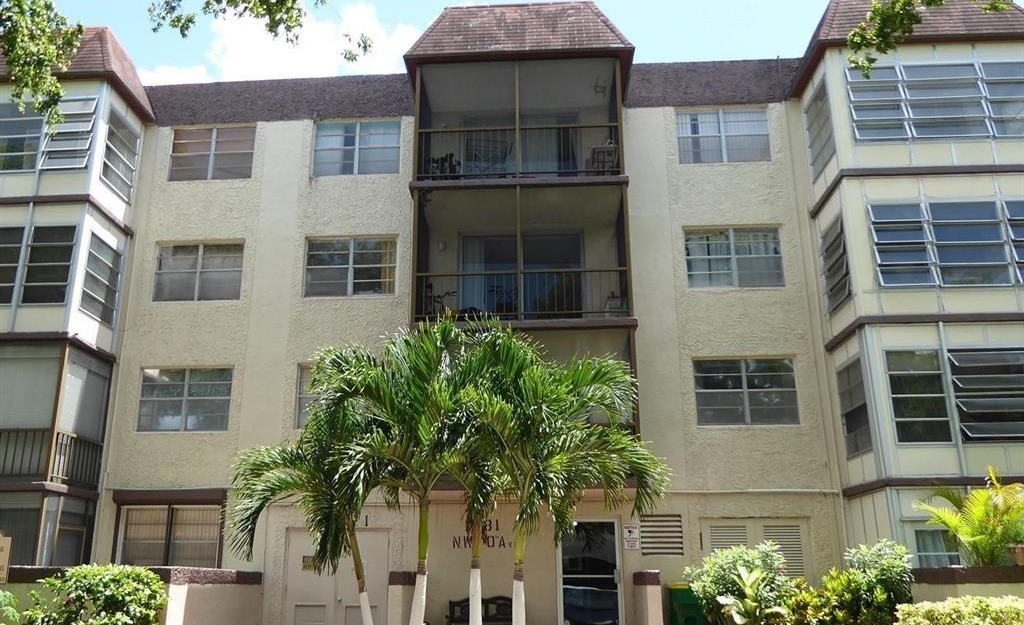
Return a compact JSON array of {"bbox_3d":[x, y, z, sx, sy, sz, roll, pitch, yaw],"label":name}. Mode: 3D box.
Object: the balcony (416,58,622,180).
[{"bbox_3d":[0.149,-3.387,14.796,3.902,2.656,1.750,-1,-18,3],"label":"balcony"}]

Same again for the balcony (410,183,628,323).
[{"bbox_3d":[0.208,-0.774,13.929,3.879,2.711,1.750,-1,-18,3],"label":"balcony"}]

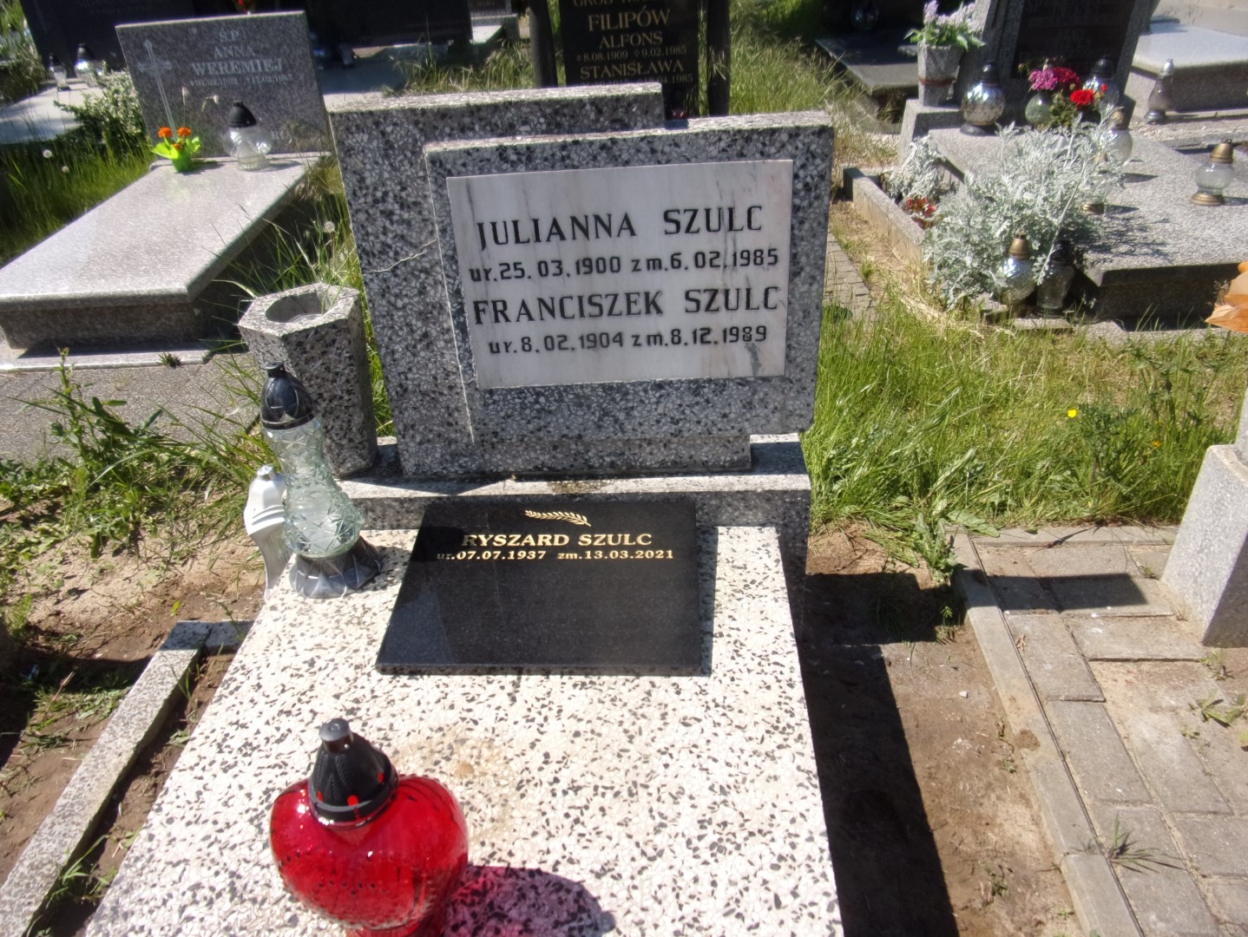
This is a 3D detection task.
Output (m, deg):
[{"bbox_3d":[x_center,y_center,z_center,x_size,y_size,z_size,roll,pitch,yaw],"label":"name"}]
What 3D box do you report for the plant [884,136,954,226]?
[{"bbox_3d":[1.011,-1.026,3.027,0.223,0.233,0.270,-1,36,4],"label":"plant"}]

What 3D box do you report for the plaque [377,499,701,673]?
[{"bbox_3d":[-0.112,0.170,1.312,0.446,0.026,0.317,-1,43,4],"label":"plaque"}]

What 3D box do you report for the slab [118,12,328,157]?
[{"bbox_3d":[-1.562,-1.515,3.457,0.744,0.496,0.075,-2,30,2],"label":"slab"}]

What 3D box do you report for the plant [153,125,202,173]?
[{"bbox_3d":[-1.764,-1.247,3.393,0.186,0.149,0.149,-1,36,4],"label":"plant"}]

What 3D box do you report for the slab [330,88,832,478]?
[{"bbox_3d":[-0.051,-0.266,1.348,0.676,0.582,0.192,-2,30,2],"label":"slab"}]

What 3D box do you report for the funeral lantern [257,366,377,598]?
[{"bbox_3d":[-0.471,0.013,1.295,0.141,0.372,0.140,-1,36,4],"label":"funeral lantern"}]

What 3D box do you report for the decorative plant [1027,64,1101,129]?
[{"bbox_3d":[1.662,-1.401,3.270,0.251,0.205,0.205,-1,36,4],"label":"decorative plant"}]

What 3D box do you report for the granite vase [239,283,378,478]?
[{"bbox_3d":[-0.500,-0.119,1.415,0.181,0.305,0.177,-1,36,4],"label":"granite vase"}]

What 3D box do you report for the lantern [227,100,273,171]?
[{"bbox_3d":[-1.453,-1.283,3.343,0.172,0.233,0.172,-1,36,4],"label":"lantern"}]

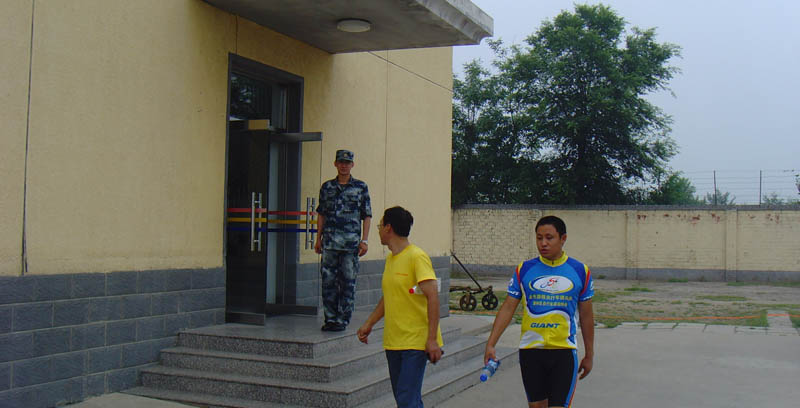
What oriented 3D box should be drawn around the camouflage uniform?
[{"bbox_3d":[-0.575,0.467,9.171,0.530,1.520,0.310,1,-2,21],"label":"camouflage uniform"}]

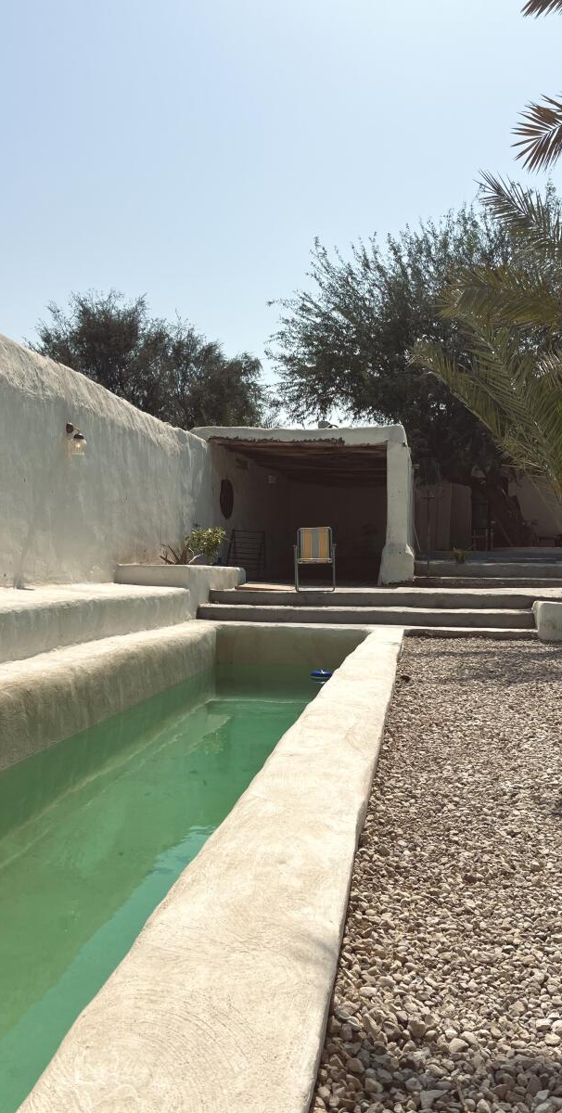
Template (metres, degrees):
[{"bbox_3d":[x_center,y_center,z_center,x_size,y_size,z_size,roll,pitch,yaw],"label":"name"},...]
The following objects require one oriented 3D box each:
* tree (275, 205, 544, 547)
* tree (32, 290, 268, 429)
[{"bbox_3d":[2.900,-3.700,17.300,6.400,7.400,6.200,0,-1,0],"label":"tree"},{"bbox_3d":[-3.800,-3.700,24.000,7.200,8.000,6.800,0,-1,0],"label":"tree"}]

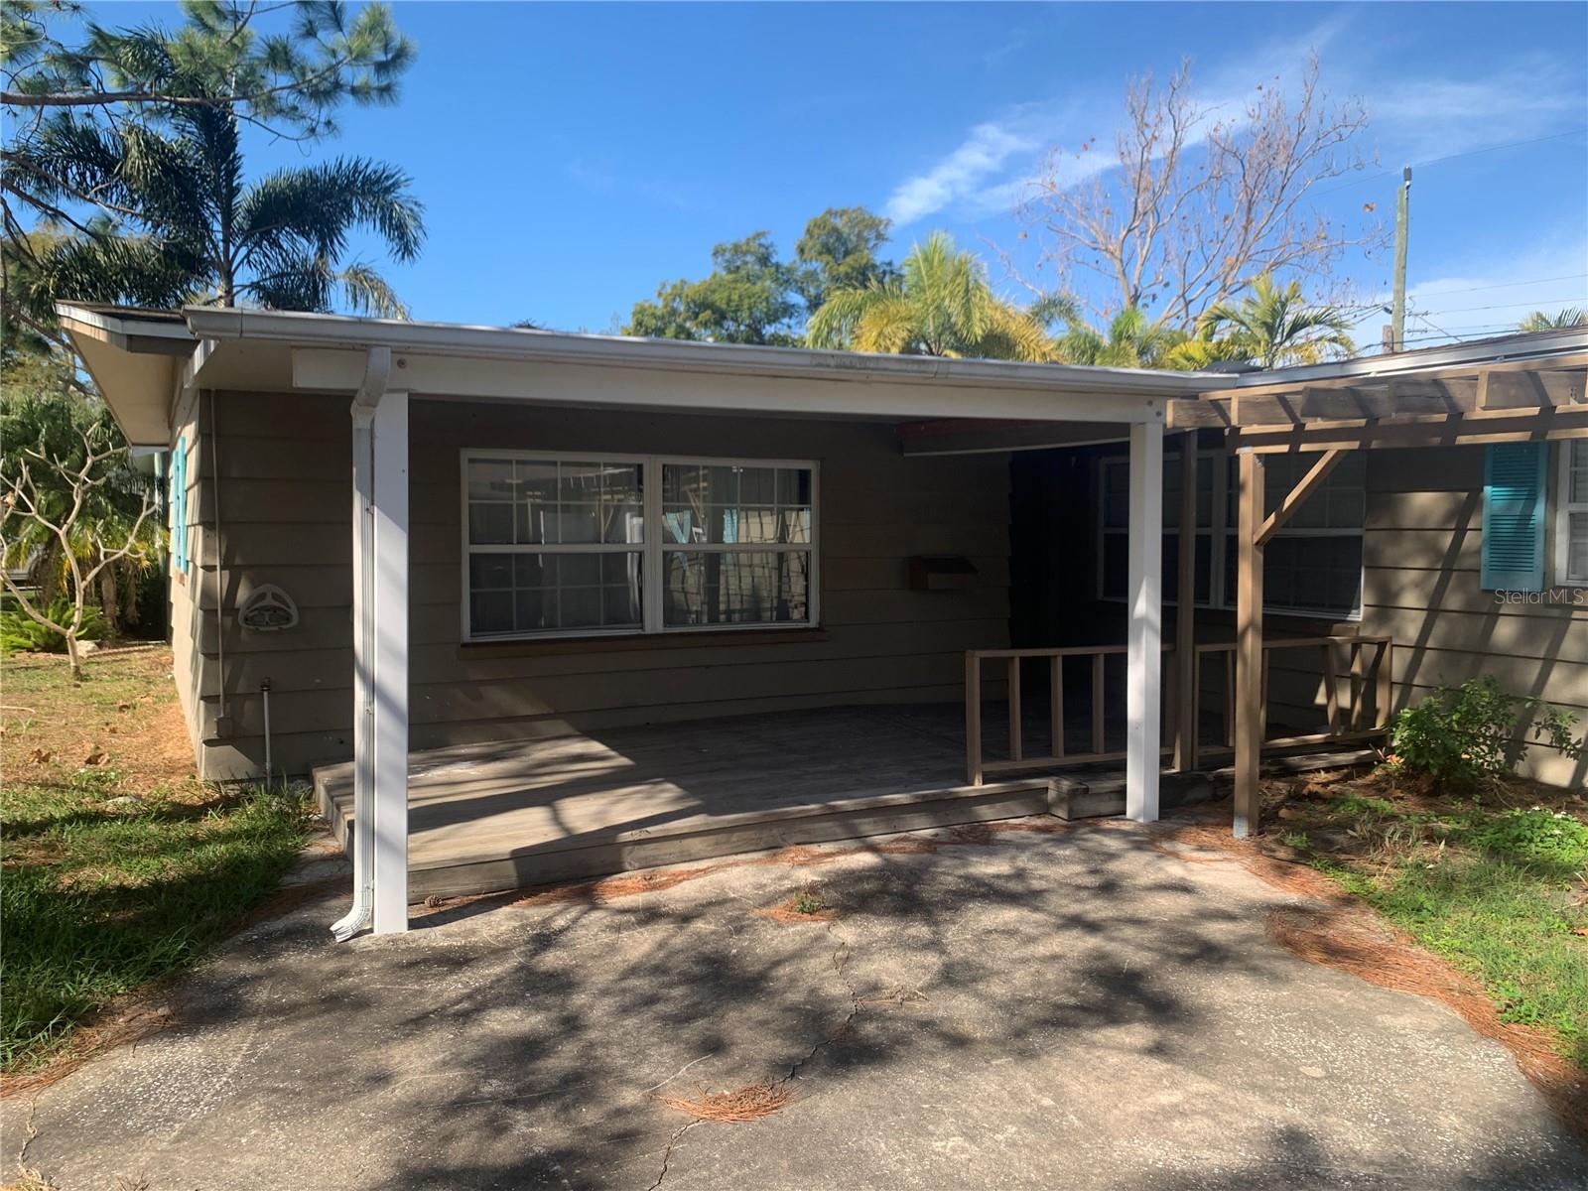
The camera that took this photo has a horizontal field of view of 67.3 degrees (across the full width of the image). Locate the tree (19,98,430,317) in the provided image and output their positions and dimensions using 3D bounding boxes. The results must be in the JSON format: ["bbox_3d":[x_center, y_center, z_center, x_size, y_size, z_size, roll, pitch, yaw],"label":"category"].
[{"bbox_3d":[-8.070,-3.238,17.209,5.700,7.841,5.700,0,3,0],"label":"tree"}]

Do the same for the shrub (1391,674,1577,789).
[{"bbox_3d":[4.195,0.846,7.371,0.700,0.680,0.900,-2,3,-27],"label":"shrub"}]

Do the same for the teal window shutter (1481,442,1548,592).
[{"bbox_3d":[4.506,-0.542,7.488,0.050,1.020,0.390,-2,3,-27],"label":"teal window shutter"}]

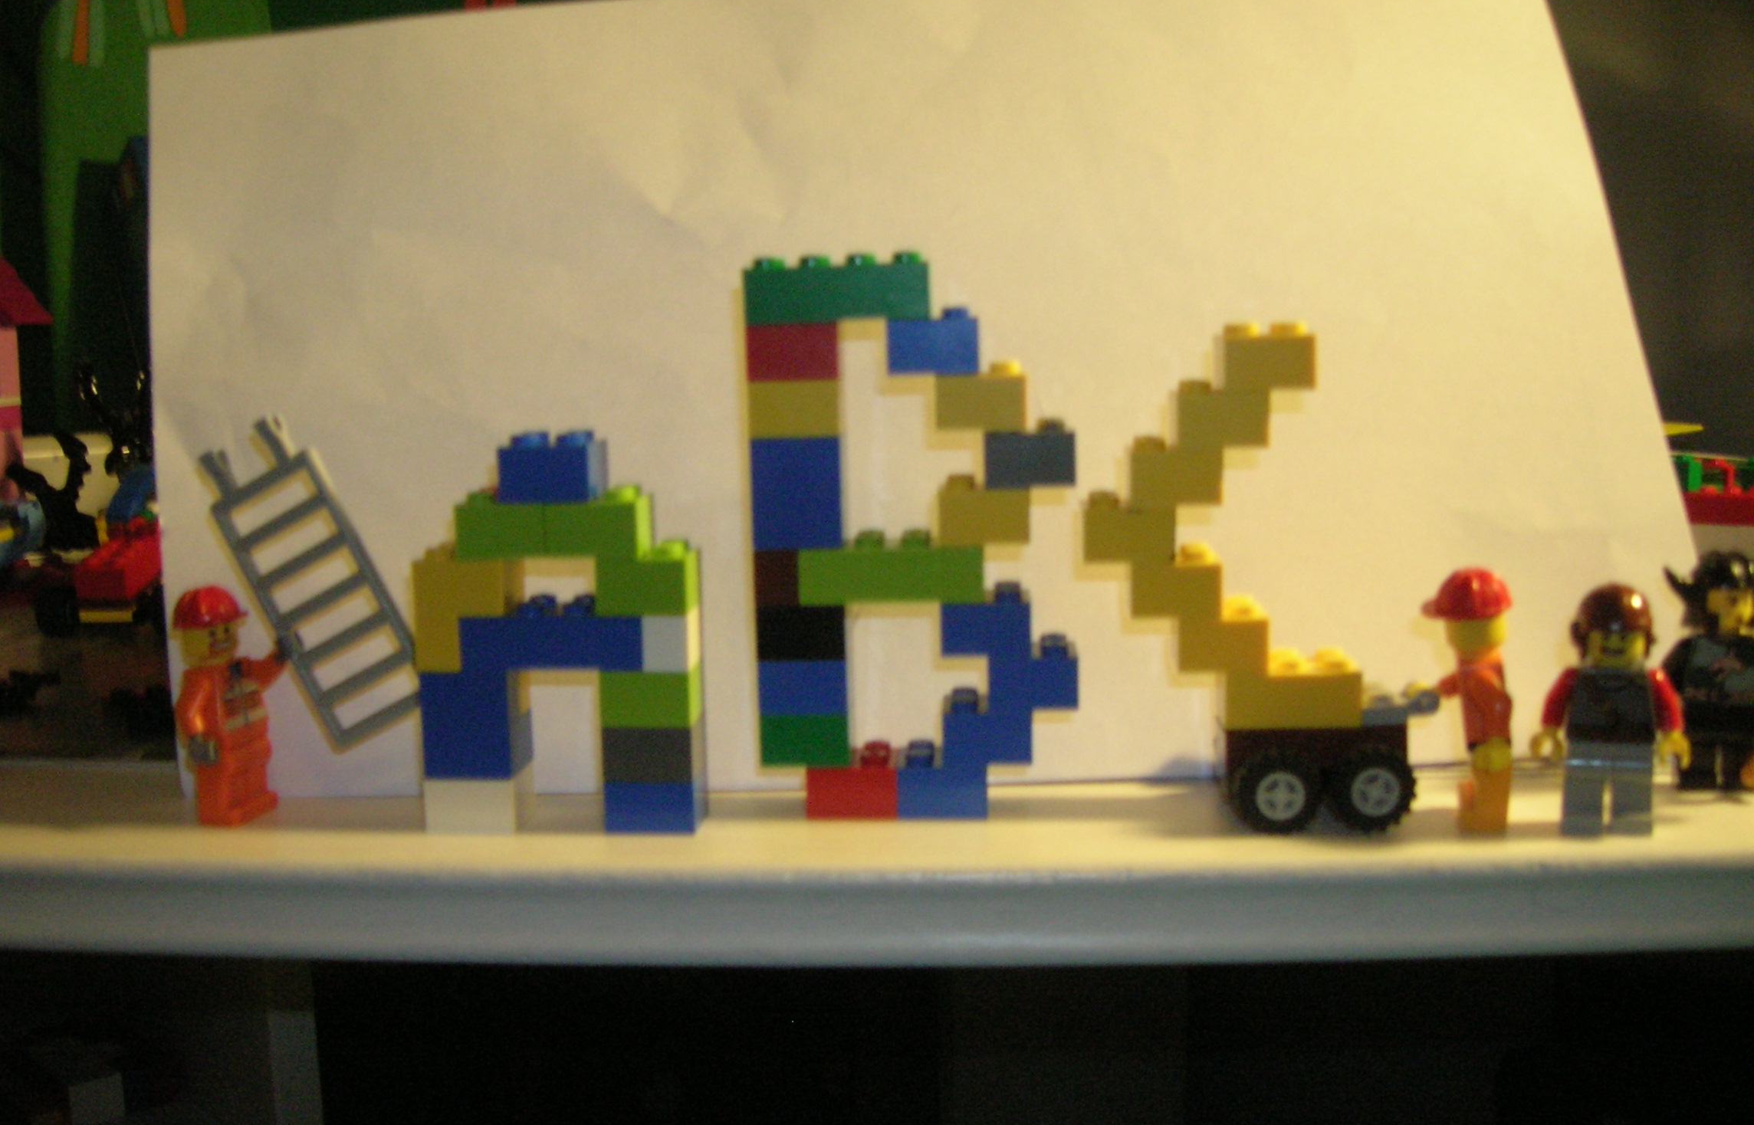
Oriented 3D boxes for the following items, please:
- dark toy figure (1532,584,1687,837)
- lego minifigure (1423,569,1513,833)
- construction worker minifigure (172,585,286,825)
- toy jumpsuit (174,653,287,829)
[{"bbox_3d":[0.122,0.023,0.286,0.025,0.042,0.013,0,6,17],"label":"dark toy figure"},{"bbox_3d":[0.099,0.023,0.288,0.016,0.043,0.022,0,6,18],"label":"lego minifigure"},{"bbox_3d":[-0.118,0.026,0.316,0.015,0.043,0.022,1,6,20],"label":"construction worker minifigure"},{"bbox_3d":[-0.118,0.032,0.317,0.014,0.029,0.022,1,6,20],"label":"toy jumpsuit"}]

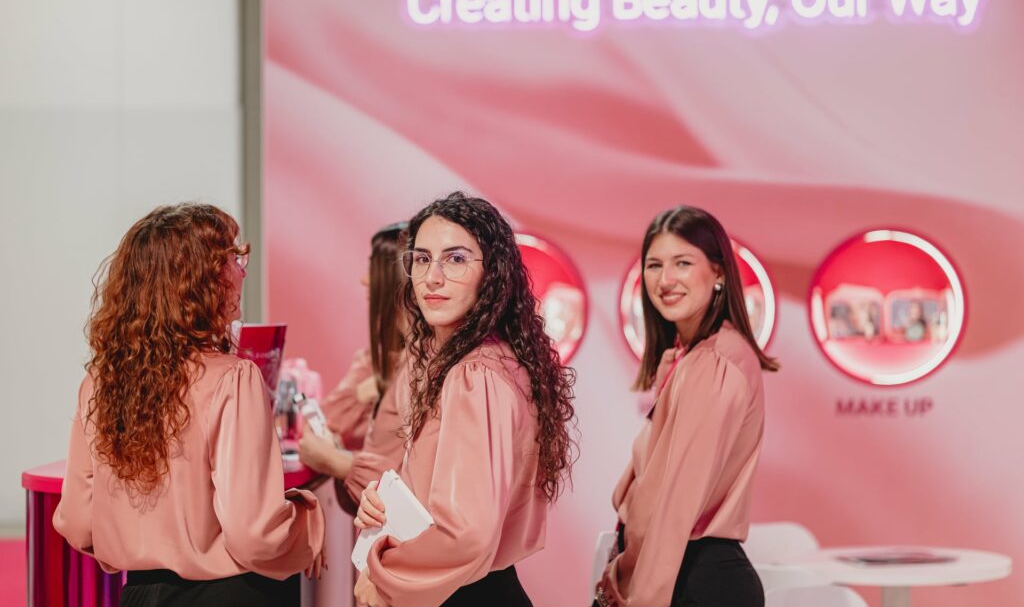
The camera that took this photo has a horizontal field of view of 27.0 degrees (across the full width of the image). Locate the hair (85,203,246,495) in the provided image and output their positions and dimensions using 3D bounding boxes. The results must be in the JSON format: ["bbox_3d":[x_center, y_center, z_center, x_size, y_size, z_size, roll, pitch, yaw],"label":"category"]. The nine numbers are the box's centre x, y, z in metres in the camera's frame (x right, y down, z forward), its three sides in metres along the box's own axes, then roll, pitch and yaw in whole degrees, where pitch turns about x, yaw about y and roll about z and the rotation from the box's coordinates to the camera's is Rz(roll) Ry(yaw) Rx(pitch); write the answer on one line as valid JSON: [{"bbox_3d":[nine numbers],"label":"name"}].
[{"bbox_3d":[-0.622,0.081,3.830,0.270,0.520,0.250,-1,-2,37],"label":"hair"}]

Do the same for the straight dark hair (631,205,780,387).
[{"bbox_3d":[0.383,-0.012,4.220,0.240,0.365,0.230,-1,-2,25],"label":"straight dark hair"}]

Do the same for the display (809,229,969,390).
[{"bbox_3d":[1.483,0.016,8.450,0.620,0.620,0.100,0,-2,-1],"label":"display"}]

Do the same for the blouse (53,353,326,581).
[{"bbox_3d":[-0.582,0.294,3.850,0.440,0.410,0.310,-1,-2,27],"label":"blouse"}]

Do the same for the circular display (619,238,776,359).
[{"bbox_3d":[0.735,0.016,8.450,0.620,0.620,0.100,0,-2,-1],"label":"circular display"}]

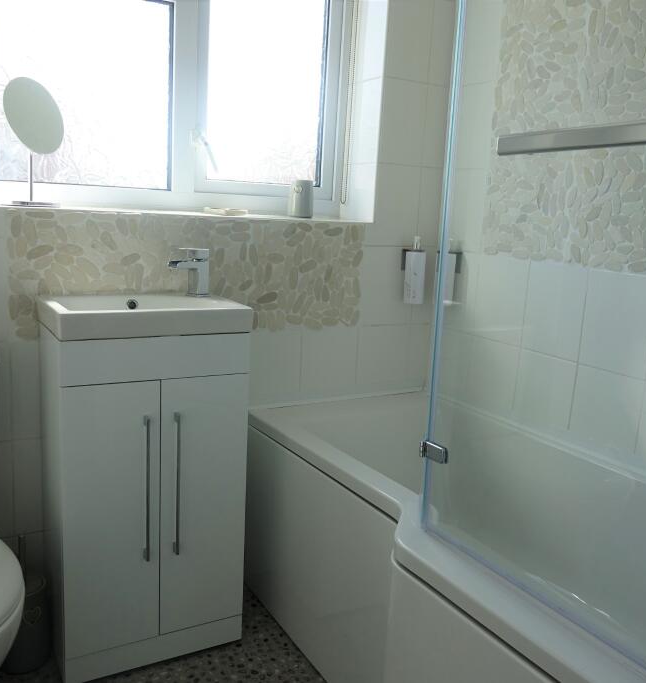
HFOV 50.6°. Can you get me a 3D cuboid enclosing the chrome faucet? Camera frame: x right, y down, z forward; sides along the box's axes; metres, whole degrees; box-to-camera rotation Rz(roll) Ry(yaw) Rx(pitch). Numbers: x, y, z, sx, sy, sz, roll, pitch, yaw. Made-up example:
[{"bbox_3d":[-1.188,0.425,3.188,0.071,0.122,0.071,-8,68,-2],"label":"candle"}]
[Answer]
[{"bbox_3d":[-0.352,-0.180,1.800,0.043,0.125,0.108,12,14,38],"label":"chrome faucet"}]

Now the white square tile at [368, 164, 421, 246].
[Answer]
[{"bbox_3d":[0.220,-0.426,2.157,0.200,0.250,0.010,-3,13,-30],"label":"white square tile"}]

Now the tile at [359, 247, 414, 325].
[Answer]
[{"bbox_3d":[0.206,-0.179,2.205,0.200,0.250,0.010,-3,13,-30],"label":"tile"}]

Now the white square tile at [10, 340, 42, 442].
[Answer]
[{"bbox_3d":[-0.684,0.119,1.750,0.200,0.250,0.010,-3,13,-30],"label":"white square tile"}]

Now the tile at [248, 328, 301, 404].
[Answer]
[{"bbox_3d":[-0.158,0.089,2.052,0.200,0.250,0.010,-3,13,-30],"label":"tile"}]

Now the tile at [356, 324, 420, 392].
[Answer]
[{"bbox_3d":[0.193,0.069,2.253,0.200,0.250,0.010,-3,13,-30],"label":"tile"}]

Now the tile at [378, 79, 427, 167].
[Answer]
[{"bbox_3d":[0.233,-0.674,2.109,0.200,0.250,0.010,-3,13,-30],"label":"tile"}]

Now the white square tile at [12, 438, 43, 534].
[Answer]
[{"bbox_3d":[-0.697,0.367,1.798,0.200,0.250,0.010,-3,13,-30],"label":"white square tile"}]

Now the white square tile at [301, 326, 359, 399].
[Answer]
[{"bbox_3d":[0.018,0.079,2.152,0.200,0.250,0.010,-3,13,-30],"label":"white square tile"}]

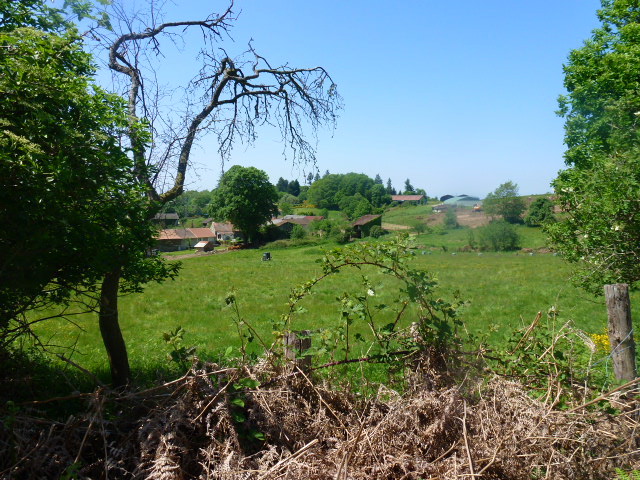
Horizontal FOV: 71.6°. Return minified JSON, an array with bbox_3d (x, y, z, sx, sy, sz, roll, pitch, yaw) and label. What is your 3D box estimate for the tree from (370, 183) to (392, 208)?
[{"bbox_3d":[19.771,-14.543,145.000,6.536,8.497,6.013,0,2,0],"label":"tree"}]

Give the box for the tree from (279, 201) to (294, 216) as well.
[{"bbox_3d":[-9.438,-8.874,125.000,4.508,4.508,4.147,0,2,0],"label":"tree"}]

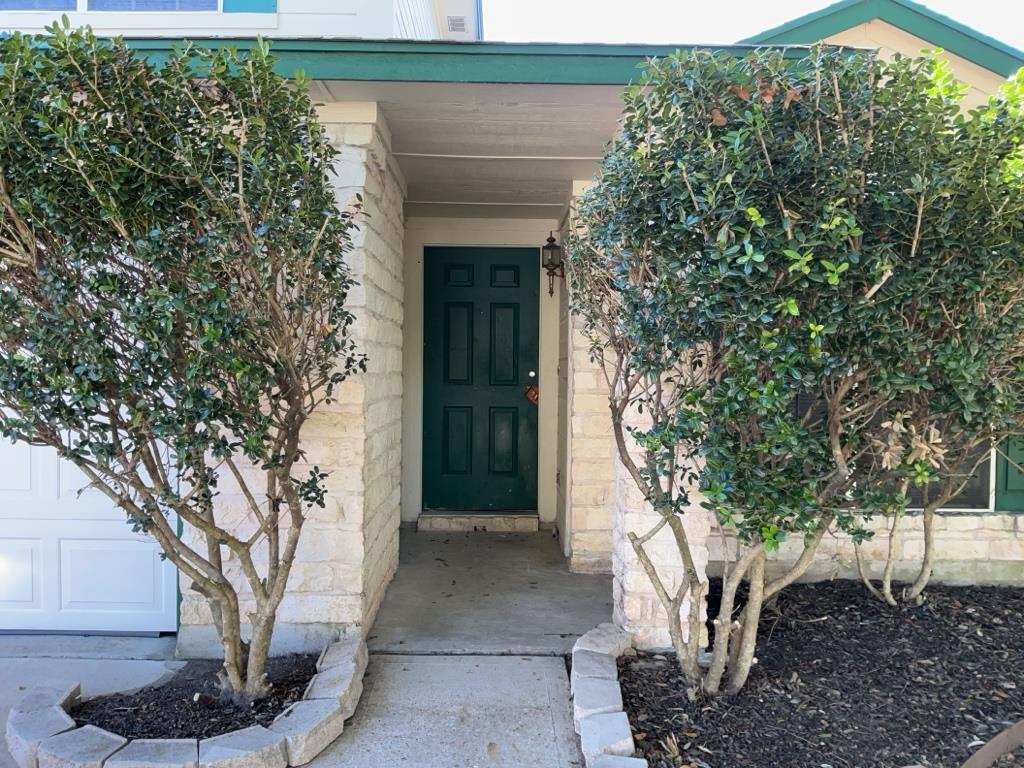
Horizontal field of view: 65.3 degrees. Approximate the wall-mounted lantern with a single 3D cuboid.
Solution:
[{"bbox_3d":[0.299,-0.848,5.680,0.165,0.472,0.140,1,0,-3],"label":"wall-mounted lantern"}]

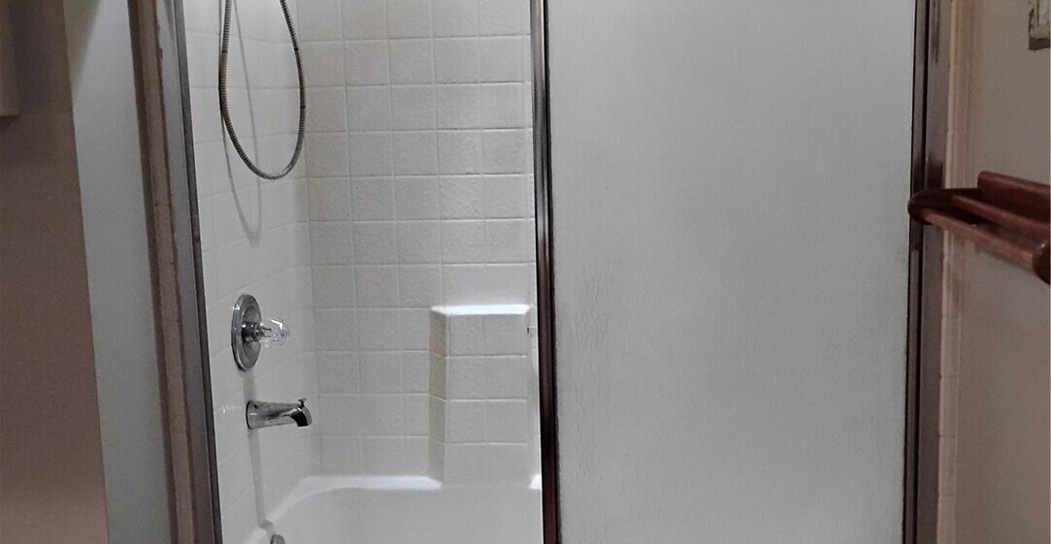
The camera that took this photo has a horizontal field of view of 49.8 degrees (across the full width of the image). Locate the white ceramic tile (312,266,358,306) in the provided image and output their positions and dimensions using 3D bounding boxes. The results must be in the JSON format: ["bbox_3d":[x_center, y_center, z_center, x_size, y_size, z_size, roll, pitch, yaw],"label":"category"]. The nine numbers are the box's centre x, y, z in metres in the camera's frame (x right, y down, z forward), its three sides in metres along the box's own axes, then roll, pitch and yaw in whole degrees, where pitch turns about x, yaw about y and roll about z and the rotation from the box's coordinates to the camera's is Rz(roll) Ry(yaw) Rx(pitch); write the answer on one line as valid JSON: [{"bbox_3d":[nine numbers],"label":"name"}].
[{"bbox_3d":[-0.486,0.041,2.873,0.109,0.109,0.010,-1,8,5],"label":"white ceramic tile"}]

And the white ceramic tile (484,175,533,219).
[{"bbox_3d":[-0.048,-0.187,2.802,0.109,0.109,0.010,-1,9,5],"label":"white ceramic tile"}]

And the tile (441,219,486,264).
[{"bbox_3d":[-0.156,-0.075,2.828,0.109,0.109,0.010,-1,9,5],"label":"tile"}]

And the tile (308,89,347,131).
[{"bbox_3d":[-0.502,-0.404,2.830,0.111,0.111,0.010,-1,9,5],"label":"tile"}]

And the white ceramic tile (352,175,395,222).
[{"bbox_3d":[-0.381,-0.182,2.831,0.109,0.109,0.010,-1,8,5],"label":"white ceramic tile"}]

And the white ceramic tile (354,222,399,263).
[{"bbox_3d":[-0.380,-0.071,2.873,0.111,0.111,0.010,-1,9,5],"label":"white ceramic tile"}]

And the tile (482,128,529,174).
[{"bbox_3d":[-0.050,-0.296,2.775,0.109,0.109,0.010,-1,8,6],"label":"tile"}]

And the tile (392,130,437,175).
[{"bbox_3d":[-0.274,-0.296,2.828,0.111,0.111,0.010,-1,9,5],"label":"tile"}]

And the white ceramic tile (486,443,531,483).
[{"bbox_3d":[-0.041,0.480,2.813,0.101,0.098,0.010,-1,8,6],"label":"white ceramic tile"}]

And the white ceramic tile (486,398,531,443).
[{"bbox_3d":[-0.042,0.376,2.809,0.109,0.109,0.010,-1,9,5],"label":"white ceramic tile"}]

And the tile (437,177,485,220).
[{"bbox_3d":[-0.158,-0.184,2.802,0.109,0.109,0.010,-1,8,6],"label":"tile"}]

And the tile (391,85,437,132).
[{"bbox_3d":[-0.274,-0.403,2.781,0.109,0.109,0.010,-1,8,6],"label":"tile"}]

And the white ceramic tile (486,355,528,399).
[{"bbox_3d":[-0.047,0.266,2.782,0.101,0.109,0.010,-1,8,6],"label":"white ceramic tile"}]

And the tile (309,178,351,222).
[{"bbox_3d":[-0.492,-0.182,2.853,0.109,0.109,0.010,-1,9,5],"label":"tile"}]

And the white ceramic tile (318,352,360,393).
[{"bbox_3d":[-0.480,0.260,2.906,0.109,0.109,0.010,-1,9,5],"label":"white ceramic tile"}]

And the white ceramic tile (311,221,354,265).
[{"bbox_3d":[-0.490,-0.071,2.870,0.109,0.109,0.010,-1,9,5],"label":"white ceramic tile"}]

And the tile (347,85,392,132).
[{"bbox_3d":[-0.388,-0.403,2.800,0.109,0.109,0.010,-1,8,5],"label":"tile"}]

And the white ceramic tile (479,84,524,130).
[{"bbox_3d":[-0.053,-0.406,2.759,0.109,0.109,0.010,-1,8,6],"label":"white ceramic tile"}]

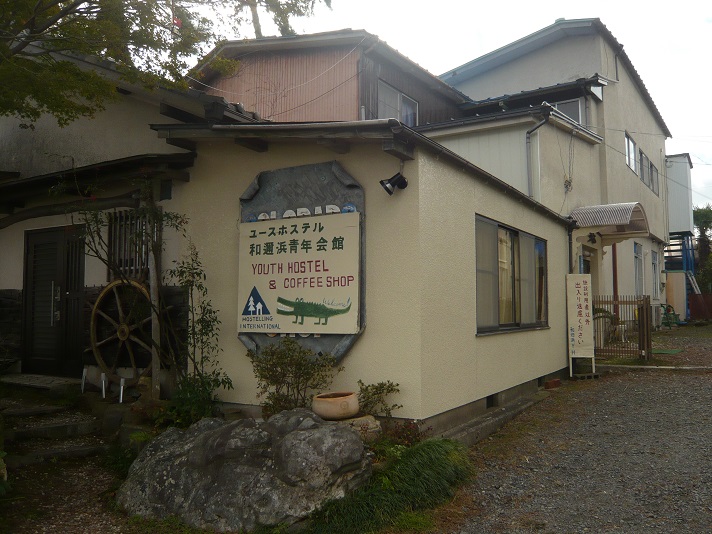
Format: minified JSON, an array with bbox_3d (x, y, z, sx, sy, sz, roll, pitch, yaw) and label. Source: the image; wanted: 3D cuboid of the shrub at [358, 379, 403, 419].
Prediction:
[{"bbox_3d":[0.212,1.205,5.200,0.410,0.370,0.360,-2,-5,28],"label":"shrub"}]

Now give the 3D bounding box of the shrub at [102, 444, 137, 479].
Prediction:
[{"bbox_3d":[-1.889,1.554,4.600,0.280,0.280,0.270,-2,-5,28],"label":"shrub"}]

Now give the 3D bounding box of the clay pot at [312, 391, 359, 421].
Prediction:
[{"bbox_3d":[-0.178,1.211,5.000,0.410,0.220,0.410,0,-4,0],"label":"clay pot"}]

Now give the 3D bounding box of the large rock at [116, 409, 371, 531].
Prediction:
[{"bbox_3d":[-0.817,1.440,4.200,1.700,0.660,1.150,-1,-4,8],"label":"large rock"}]

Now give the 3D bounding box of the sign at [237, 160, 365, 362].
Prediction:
[{"bbox_3d":[-0.624,-0.047,5.947,1.540,2.000,0.140,-2,-5,28],"label":"sign"}]

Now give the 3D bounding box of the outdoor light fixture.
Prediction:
[{"bbox_3d":[0.351,-0.761,5.250,0.240,0.180,0.170,-34,-19,24],"label":"outdoor light fixture"}]

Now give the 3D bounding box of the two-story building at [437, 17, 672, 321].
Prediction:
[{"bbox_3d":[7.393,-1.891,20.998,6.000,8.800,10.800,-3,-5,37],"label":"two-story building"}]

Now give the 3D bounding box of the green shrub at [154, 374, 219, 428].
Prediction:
[{"bbox_3d":[-1.741,1.390,5.950,0.680,0.570,0.560,-2,-5,28],"label":"green shrub"}]

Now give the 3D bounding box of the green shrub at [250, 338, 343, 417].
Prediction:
[{"bbox_3d":[-0.567,1.064,5.400,0.880,0.800,0.640,-2,-5,28],"label":"green shrub"}]

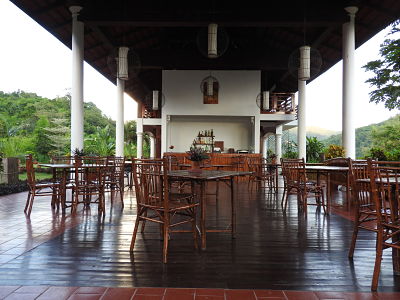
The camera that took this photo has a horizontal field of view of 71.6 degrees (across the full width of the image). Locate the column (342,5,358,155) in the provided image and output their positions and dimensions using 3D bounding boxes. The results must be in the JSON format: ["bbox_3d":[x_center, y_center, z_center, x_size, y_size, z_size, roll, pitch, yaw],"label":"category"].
[{"bbox_3d":[4.270,-1.477,7.948,0.440,5.350,0.440,0,-2,1],"label":"column"}]

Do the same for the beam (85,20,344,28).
[{"bbox_3d":[0.410,-3.626,8.012,7.600,0.200,0.200,0,-2,1],"label":"beam"}]

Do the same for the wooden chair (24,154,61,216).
[{"bbox_3d":[-2.790,0.632,4.893,0.540,0.950,0.500,1,-2,-35],"label":"wooden chair"}]

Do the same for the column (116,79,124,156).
[{"bbox_3d":[-3.400,-1.285,11.844,0.420,5.200,0.420,0,-2,1],"label":"column"}]

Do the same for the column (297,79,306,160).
[{"bbox_3d":[4.158,-1.253,11.226,0.340,4.900,0.340,0,-1,1],"label":"column"}]

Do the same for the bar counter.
[{"bbox_3d":[0.496,0.638,10.940,3.780,1.060,0.650,0,-1,1],"label":"bar counter"}]

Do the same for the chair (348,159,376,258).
[{"bbox_3d":[1.800,0.564,2.634,0.540,0.950,0.500,1,-2,-35],"label":"chair"}]

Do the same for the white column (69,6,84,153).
[{"bbox_3d":[-3.490,-1.477,7.948,0.440,5.350,0.440,0,-2,1],"label":"white column"}]

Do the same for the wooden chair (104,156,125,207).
[{"bbox_3d":[-1.689,0.576,5.020,0.520,0.935,0.480,1,-1,-42],"label":"wooden chair"}]

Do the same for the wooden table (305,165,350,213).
[{"bbox_3d":[2.196,0.694,4.908,0.830,0.745,0.830,1,-1,-32],"label":"wooden table"}]

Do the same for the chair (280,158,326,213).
[{"bbox_3d":[1.733,0.590,4.620,0.520,0.935,0.480,1,-1,-32],"label":"chair"}]

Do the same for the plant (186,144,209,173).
[{"bbox_3d":[-0.032,0.108,3.598,0.300,0.350,0.300,0,-2,0],"label":"plant"}]

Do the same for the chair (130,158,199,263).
[{"bbox_3d":[-0.348,0.543,2.825,0.480,0.935,0.520,0,-1,35],"label":"chair"}]

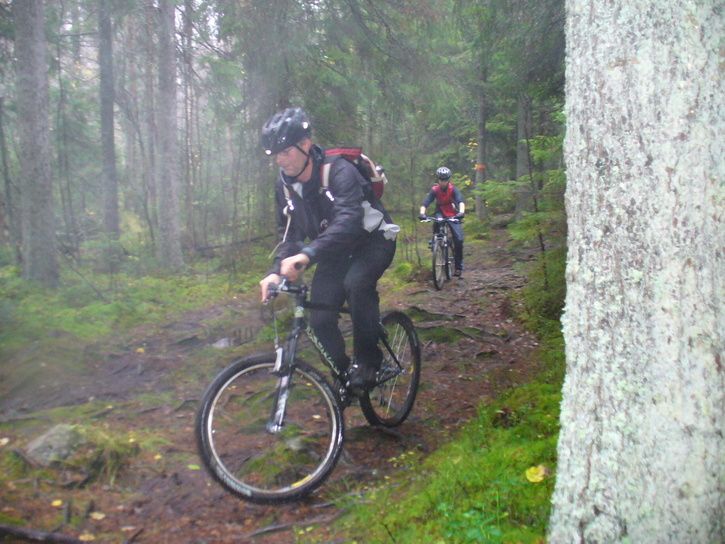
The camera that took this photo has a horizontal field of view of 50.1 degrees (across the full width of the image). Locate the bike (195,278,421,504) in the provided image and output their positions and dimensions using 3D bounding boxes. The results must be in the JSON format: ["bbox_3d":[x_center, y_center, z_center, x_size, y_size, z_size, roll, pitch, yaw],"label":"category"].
[{"bbox_3d":[-0.114,0.428,3.887,0.560,1.040,1.700,3,9,31],"label":"bike"}]

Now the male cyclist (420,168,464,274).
[{"bbox_3d":[1.153,-0.717,10.900,0.600,1.540,0.780,1,5,14],"label":"male cyclist"}]

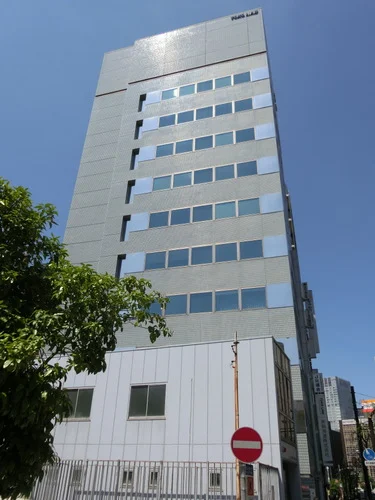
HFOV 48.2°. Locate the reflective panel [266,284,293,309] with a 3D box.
[{"bbox_3d":[5.414,2.679,24.537,1.462,1.528,0.120,-7,-32,15],"label":"reflective panel"}]

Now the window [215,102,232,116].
[{"bbox_3d":[2.870,-11.147,33.168,1.415,1.293,0.100,-7,-32,15],"label":"window"}]

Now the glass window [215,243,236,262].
[{"bbox_3d":[2.593,0.144,28.108,1.517,1.351,0.100,-7,-32,15],"label":"glass window"}]

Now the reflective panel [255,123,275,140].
[{"bbox_3d":[6.051,-9.230,32.651,1.540,1.505,0.100,-7,-32,15],"label":"reflective panel"}]

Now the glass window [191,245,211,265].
[{"bbox_3d":[0.948,0.353,27.320,1.382,1.275,0.150,-7,-32,15],"label":"glass window"}]

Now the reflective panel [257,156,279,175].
[{"bbox_3d":[5.553,-5.844,28.975,1.351,1.455,0.100,-7,-32,15],"label":"reflective panel"}]

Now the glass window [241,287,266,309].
[{"bbox_3d":[3.838,2.775,24.227,1.415,1.293,0.100,-7,-32,15],"label":"glass window"}]

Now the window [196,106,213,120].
[{"bbox_3d":[1.487,-11.918,36.486,1.494,1.368,0.100,-7,-33,14],"label":"window"}]

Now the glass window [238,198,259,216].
[{"bbox_3d":[4.141,-2.897,28.250,1.382,1.275,0.150,-7,-32,15],"label":"glass window"}]

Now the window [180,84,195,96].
[{"bbox_3d":[-0.036,-13.601,35.674,1.415,1.293,0.100,-7,-32,15],"label":"window"}]

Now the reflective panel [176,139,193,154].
[{"bbox_3d":[-0.273,-8.482,34.338,1.517,1.351,0.100,-7,-32,15],"label":"reflective panel"}]

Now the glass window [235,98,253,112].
[{"bbox_3d":[4.660,-12.065,34.851,1.517,1.351,0.100,-7,-32,15],"label":"glass window"}]

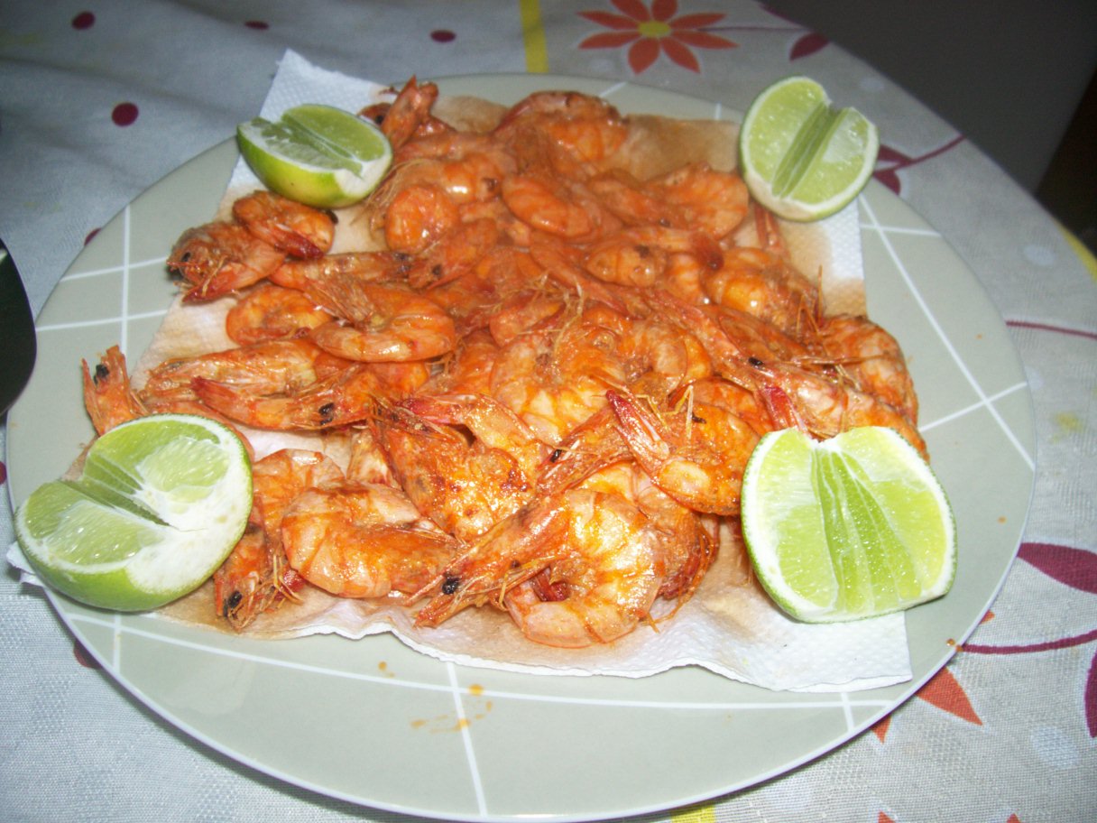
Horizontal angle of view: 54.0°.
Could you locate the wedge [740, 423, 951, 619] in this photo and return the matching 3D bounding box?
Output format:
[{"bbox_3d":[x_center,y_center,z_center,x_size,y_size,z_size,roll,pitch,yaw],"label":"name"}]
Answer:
[{"bbox_3d":[0.067,0.028,0.253,0.049,0.024,0.045,-7,71,-9],"label":"wedge"}]

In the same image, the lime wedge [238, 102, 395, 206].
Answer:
[{"bbox_3d":[-0.074,-0.079,0.349,0.047,0.021,0.046,35,41,26],"label":"lime wedge"}]

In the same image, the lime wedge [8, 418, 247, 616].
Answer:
[{"bbox_3d":[-0.090,0.028,0.249,0.047,0.026,0.051,17,46,30],"label":"lime wedge"}]

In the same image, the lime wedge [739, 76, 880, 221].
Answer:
[{"bbox_3d":[0.081,-0.082,0.354,0.045,0.022,0.046,33,71,0],"label":"lime wedge"}]

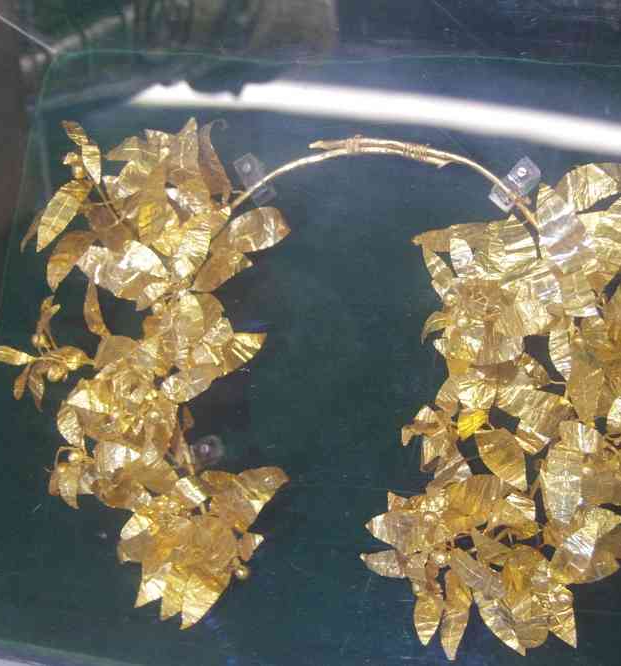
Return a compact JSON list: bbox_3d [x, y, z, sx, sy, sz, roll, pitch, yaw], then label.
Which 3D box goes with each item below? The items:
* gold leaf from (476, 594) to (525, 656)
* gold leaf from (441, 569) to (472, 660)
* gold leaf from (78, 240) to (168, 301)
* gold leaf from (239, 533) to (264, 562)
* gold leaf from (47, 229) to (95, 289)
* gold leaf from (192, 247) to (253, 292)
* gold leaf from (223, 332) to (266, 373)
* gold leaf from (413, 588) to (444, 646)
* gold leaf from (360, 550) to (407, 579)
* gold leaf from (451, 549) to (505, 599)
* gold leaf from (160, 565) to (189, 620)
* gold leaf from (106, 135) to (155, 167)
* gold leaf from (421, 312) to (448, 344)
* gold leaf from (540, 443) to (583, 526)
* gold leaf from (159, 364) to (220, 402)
[{"bbox_3d":[0.080,0.121,0.672,0.012,0.006,0.035,-37,71,7],"label":"gold leaf"},{"bbox_3d":[0.060,0.118,0.679,0.012,0.006,0.040,2,82,15],"label":"gold leaf"},{"bbox_3d":[-0.090,-0.030,0.778,0.047,0.012,0.025,8,88,7],"label":"gold leaf"},{"bbox_3d":[-0.029,0.099,0.746,0.011,0.010,0.013,-4,81,8],"label":"gold leaf"},{"bbox_3d":[-0.117,-0.035,0.796,0.018,0.010,0.036,38,91,6],"label":"gold leaf"},{"bbox_3d":[-0.040,-0.026,0.739,0.033,0.006,0.014,-25,80,14],"label":"gold leaf"},{"bbox_3d":[-0.031,0.007,0.730,0.027,0.006,0.015,-29,79,13],"label":"gold leaf"},{"bbox_3d":[0.049,0.120,0.683,0.012,0.006,0.026,1,82,15],"label":"gold leaf"},{"bbox_3d":[0.034,0.103,0.723,0.023,0.007,0.012,10,84,12],"label":"gold leaf"},{"bbox_3d":[0.073,0.105,0.703,0.031,0.007,0.012,42,92,15],"label":"gold leaf"},{"bbox_3d":[-0.064,0.121,0.755,0.015,0.008,0.029,21,84,10],"label":"gold leaf"},{"bbox_3d":[-0.090,-0.092,0.813,0.029,0.007,0.015,3,86,10],"label":"gold leaf"},{"bbox_3d":[0.058,-0.004,0.753,0.018,0.006,0.008,-45,77,5],"label":"gold leaf"},{"bbox_3d":[0.107,0.065,0.687,0.017,0.009,0.035,-5,82,14],"label":"gold leaf"},{"bbox_3d":[-0.054,0.021,0.736,0.032,0.006,0.014,-20,80,16],"label":"gold leaf"}]

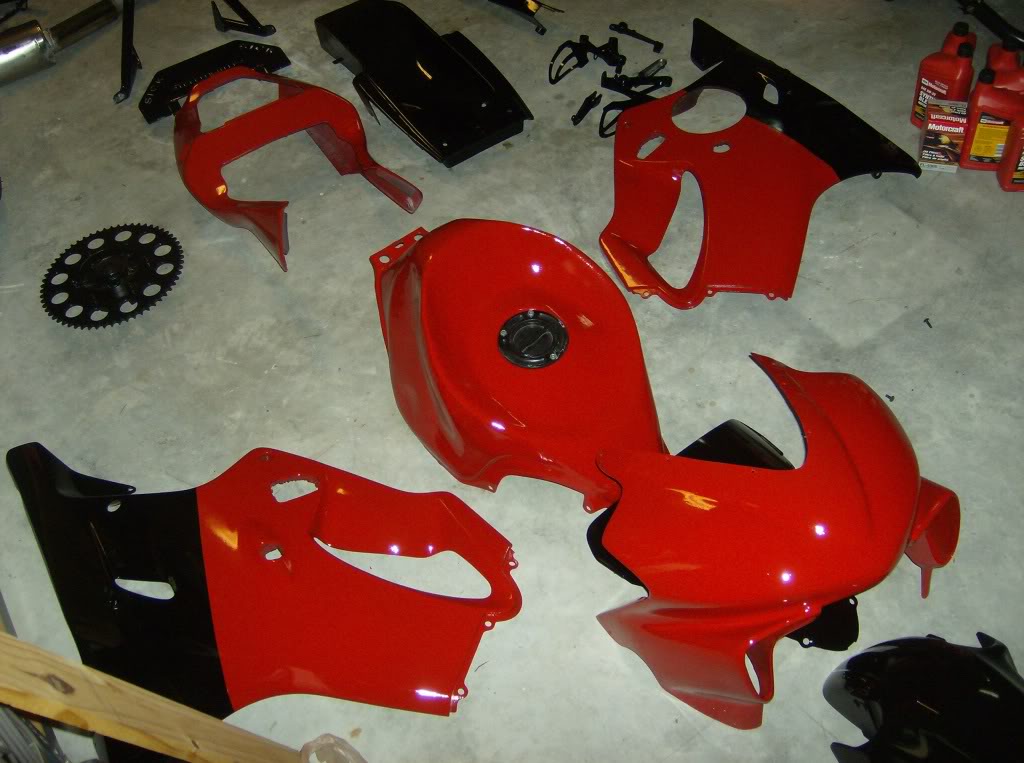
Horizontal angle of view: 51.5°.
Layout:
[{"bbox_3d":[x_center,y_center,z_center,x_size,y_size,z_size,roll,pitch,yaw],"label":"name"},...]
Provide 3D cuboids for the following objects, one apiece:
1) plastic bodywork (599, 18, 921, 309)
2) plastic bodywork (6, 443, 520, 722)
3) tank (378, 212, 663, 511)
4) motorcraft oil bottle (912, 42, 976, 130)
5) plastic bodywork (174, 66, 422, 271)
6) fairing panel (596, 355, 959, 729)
[{"bbox_3d":[0.420,-0.490,2.274,0.700,0.140,0.810,-32,53,-17],"label":"plastic bodywork"},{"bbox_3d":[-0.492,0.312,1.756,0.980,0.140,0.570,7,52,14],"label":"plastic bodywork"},{"bbox_3d":[-0.043,-0.097,1.938,0.420,0.270,0.740,-27,52,-13],"label":"tank"},{"bbox_3d":[0.923,-0.617,2.250,0.063,0.218,0.105,-39,56,-21],"label":"motorcraft oil bottle"},{"bbox_3d":[-0.517,-0.516,2.391,0.410,0.210,0.600,-27,52,-13],"label":"plastic bodywork"},{"bbox_3d":[0.387,0.198,1.626,0.560,0.280,0.450,-34,54,-19],"label":"fairing panel"}]

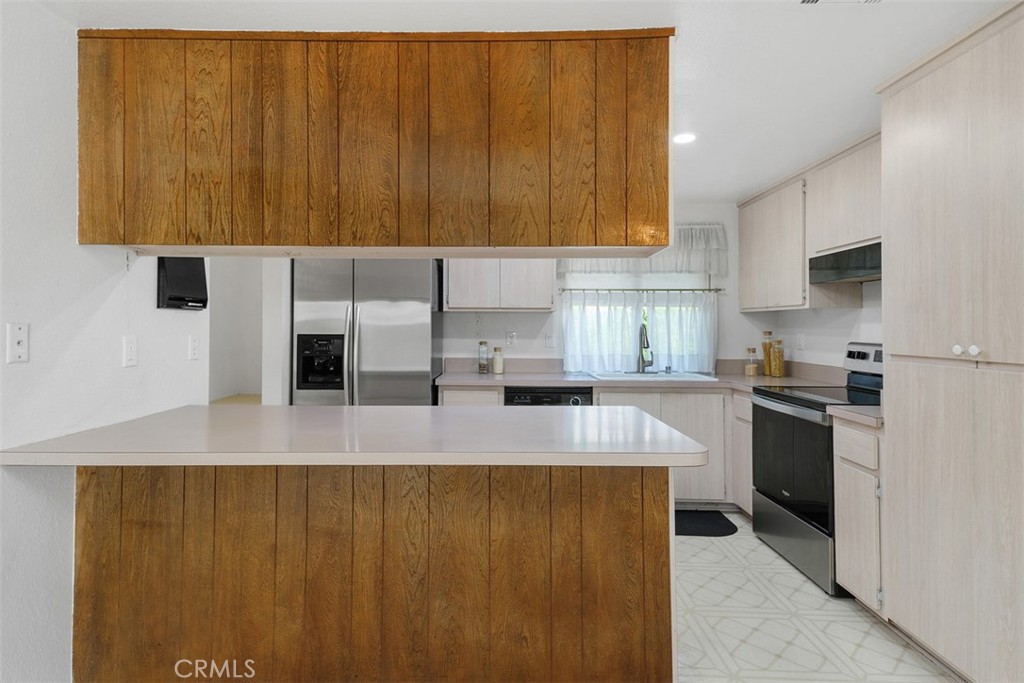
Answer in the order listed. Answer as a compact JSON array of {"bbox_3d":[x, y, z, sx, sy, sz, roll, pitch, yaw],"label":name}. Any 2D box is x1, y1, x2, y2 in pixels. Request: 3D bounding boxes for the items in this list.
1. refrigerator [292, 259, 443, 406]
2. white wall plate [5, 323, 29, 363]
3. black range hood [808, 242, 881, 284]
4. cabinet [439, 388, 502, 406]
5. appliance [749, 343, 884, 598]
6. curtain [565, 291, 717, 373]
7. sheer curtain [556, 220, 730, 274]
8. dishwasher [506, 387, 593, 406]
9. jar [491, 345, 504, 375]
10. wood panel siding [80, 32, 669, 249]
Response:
[{"bbox_3d":[-0.975,0.301,3.658,0.890,1.770,0.750,0,1,0],"label":"refrigerator"},{"bbox_3d":[-1.446,0.006,1.500,0.008,0.115,0.071,0,1,0],"label":"white wall plate"},{"bbox_3d":[2.033,-0.417,2.831,0.330,0.165,0.740,0,1,-1],"label":"black range hood"},{"bbox_3d":[-0.294,0.717,3.835,0.447,0.815,0.600,0,1,-1],"label":"cabinet"},{"bbox_3d":[1.789,0.612,2.766,0.650,1.190,0.764,0,1,0],"label":"appliance"},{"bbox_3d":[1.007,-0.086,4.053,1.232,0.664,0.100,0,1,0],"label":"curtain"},{"bbox_3d":[1.024,-0.722,3.999,1.340,0.411,0.100,0,1,0],"label":"sheer curtain"},{"bbox_3d":[0.246,0.736,3.853,0.613,0.850,0.610,0,1,-1],"label":"dishwasher"},{"bbox_3d":[-0.103,0.152,3.964,0.086,0.207,0.086,0,1,0],"label":"jar"},{"bbox_3d":[-0.451,-0.668,1.717,1.954,0.705,0.040,0,1,0],"label":"wood panel siding"}]

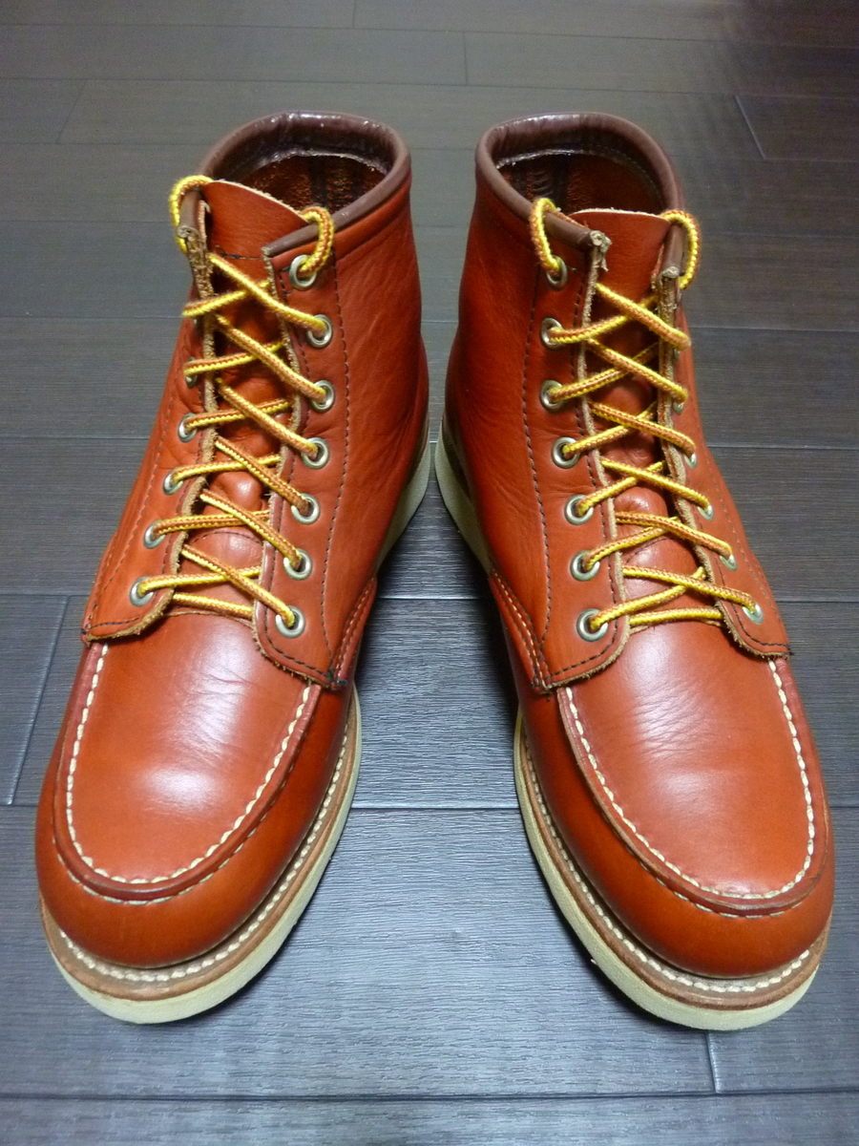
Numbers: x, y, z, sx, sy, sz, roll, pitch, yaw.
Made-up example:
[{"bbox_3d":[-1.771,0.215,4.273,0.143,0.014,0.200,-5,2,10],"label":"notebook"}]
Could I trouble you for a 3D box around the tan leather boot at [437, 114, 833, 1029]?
[{"bbox_3d":[0.073,-0.016,0.303,0.106,0.188,0.308,-13,57,-10],"label":"tan leather boot"}]

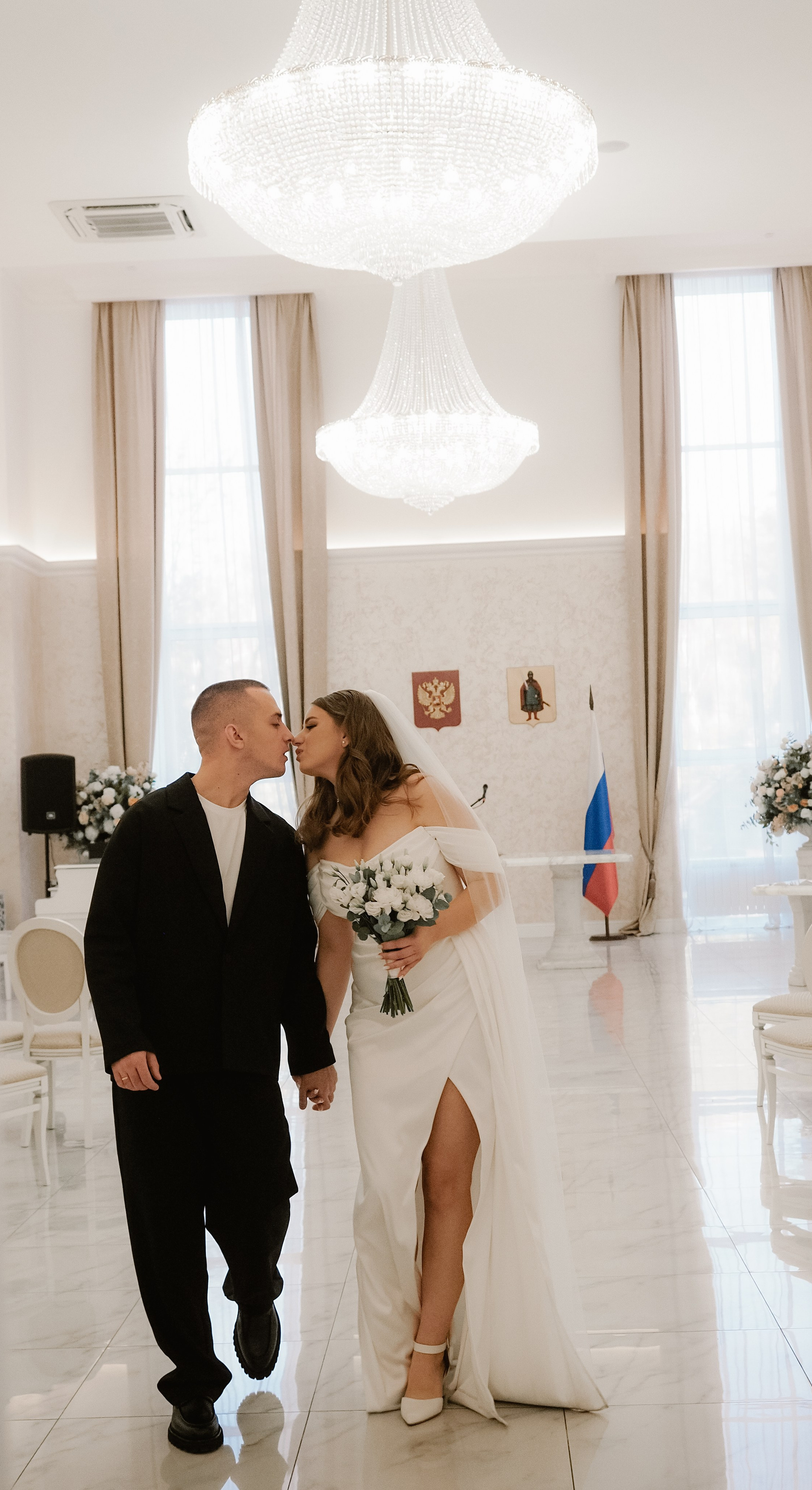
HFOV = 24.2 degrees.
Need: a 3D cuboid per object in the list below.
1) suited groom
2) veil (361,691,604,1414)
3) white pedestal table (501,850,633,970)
[{"bbox_3d":[-0.455,0.717,4.528,0.620,1.745,0.520,-2,-1,-2],"label":"suited groom"},{"bbox_3d":[0.179,0.712,4.662,0.500,1.710,0.500,-2,-1,12],"label":"veil"},{"bbox_3d":[1.300,1.325,15.185,1.030,0.870,0.880,-2,-1,2],"label":"white pedestal table"}]

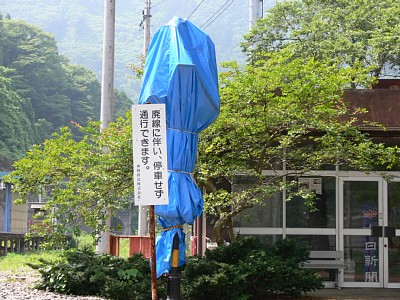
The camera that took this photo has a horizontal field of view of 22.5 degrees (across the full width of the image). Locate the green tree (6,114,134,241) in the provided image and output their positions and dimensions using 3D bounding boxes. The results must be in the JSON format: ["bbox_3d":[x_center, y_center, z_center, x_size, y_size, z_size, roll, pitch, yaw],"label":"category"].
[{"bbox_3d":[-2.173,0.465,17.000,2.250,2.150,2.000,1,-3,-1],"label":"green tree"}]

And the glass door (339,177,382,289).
[{"bbox_3d":[2.940,1.502,18.300,0.810,2.010,0.080,1,-3,-1],"label":"glass door"}]

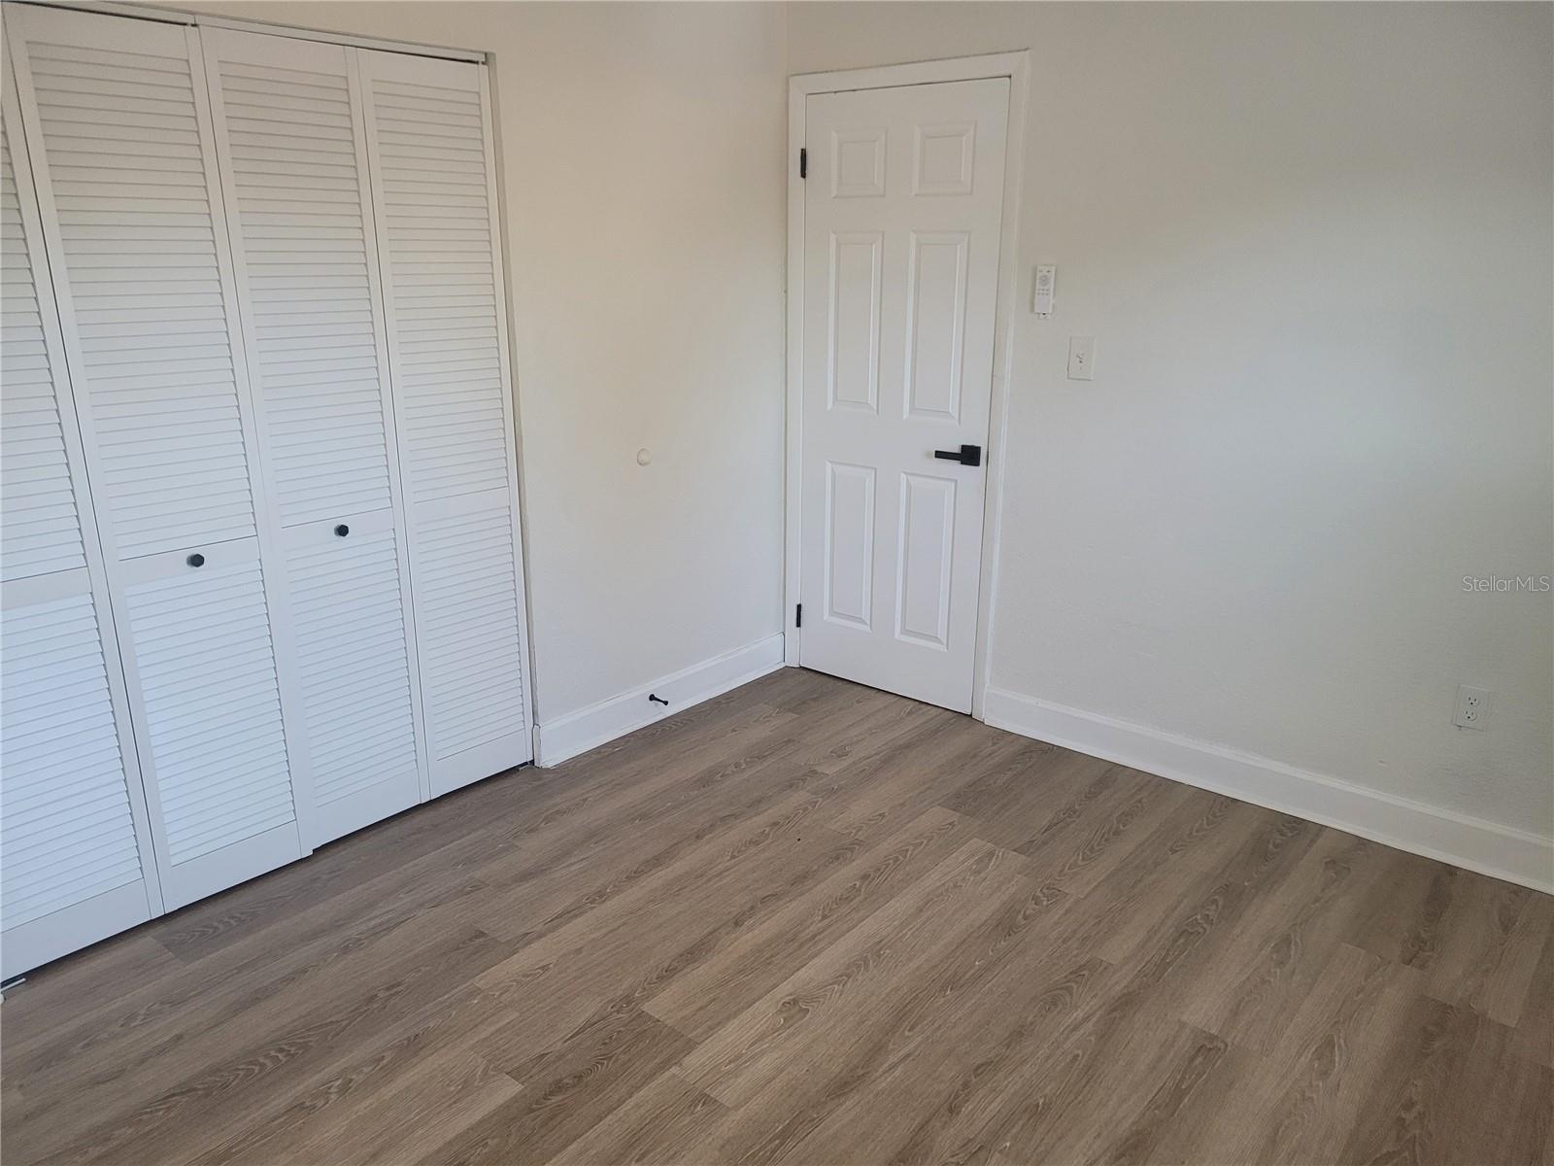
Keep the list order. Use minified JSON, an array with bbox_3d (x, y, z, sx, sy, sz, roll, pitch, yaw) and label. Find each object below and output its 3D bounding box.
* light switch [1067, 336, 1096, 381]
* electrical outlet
[{"bbox_3d":[0.902,-0.667,3.474,0.077,0.121,0.016,14,21,38],"label":"light switch"},{"bbox_3d":[1.789,0.323,3.003,0.073,0.114,0.010,14,21,38],"label":"electrical outlet"}]

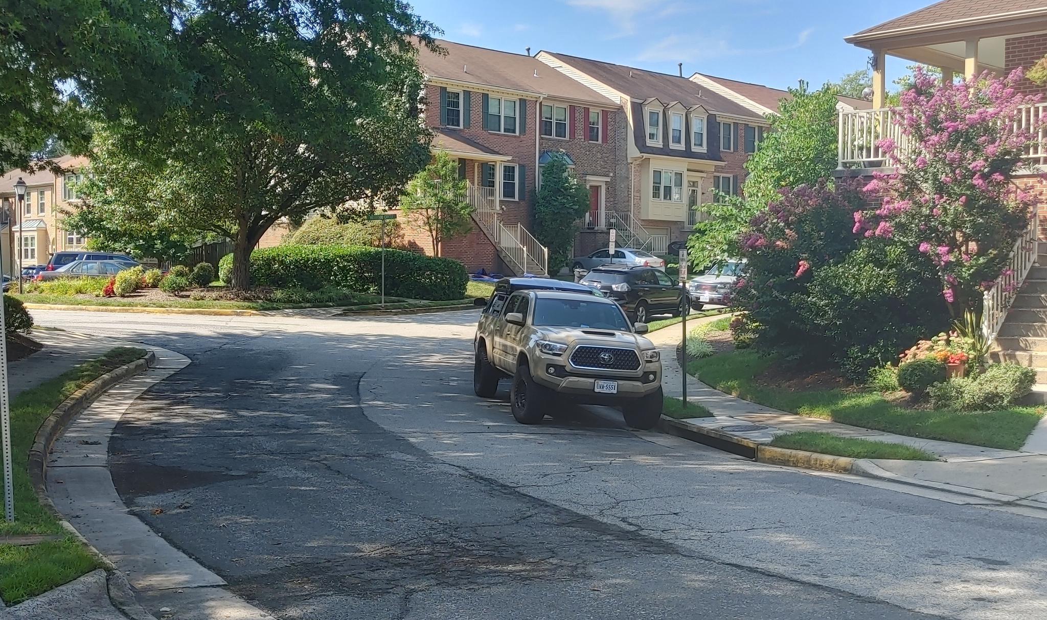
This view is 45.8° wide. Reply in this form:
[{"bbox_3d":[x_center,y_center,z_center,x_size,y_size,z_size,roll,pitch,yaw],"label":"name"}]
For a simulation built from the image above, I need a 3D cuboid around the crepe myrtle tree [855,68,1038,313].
[{"bbox_3d":[6.042,-1.278,17.700,2.600,4.300,2.500,1,2,19],"label":"crepe myrtle tree"}]

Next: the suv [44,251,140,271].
[{"bbox_3d":[-16.000,-1.320,48.500,5.200,1.870,2.000,0,2,-31],"label":"suv"}]

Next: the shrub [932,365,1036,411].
[{"bbox_3d":[6.242,1.053,16.900,1.350,0.650,0.950,1,1,20],"label":"shrub"}]

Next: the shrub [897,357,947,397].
[{"bbox_3d":[5.402,0.914,16.800,0.660,0.540,0.640,1,2,18],"label":"shrub"}]

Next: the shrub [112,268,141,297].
[{"bbox_3d":[-13.660,-0.944,42.700,1.000,1.000,0.950,0,1,-18],"label":"shrub"}]

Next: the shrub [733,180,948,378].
[{"bbox_3d":[4.677,-0.465,18.300,2.950,2.800,2.400,1,1,23],"label":"shrub"}]

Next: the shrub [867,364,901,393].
[{"bbox_3d":[5.038,0.959,17.300,0.500,0.420,0.480,1,2,16],"label":"shrub"}]

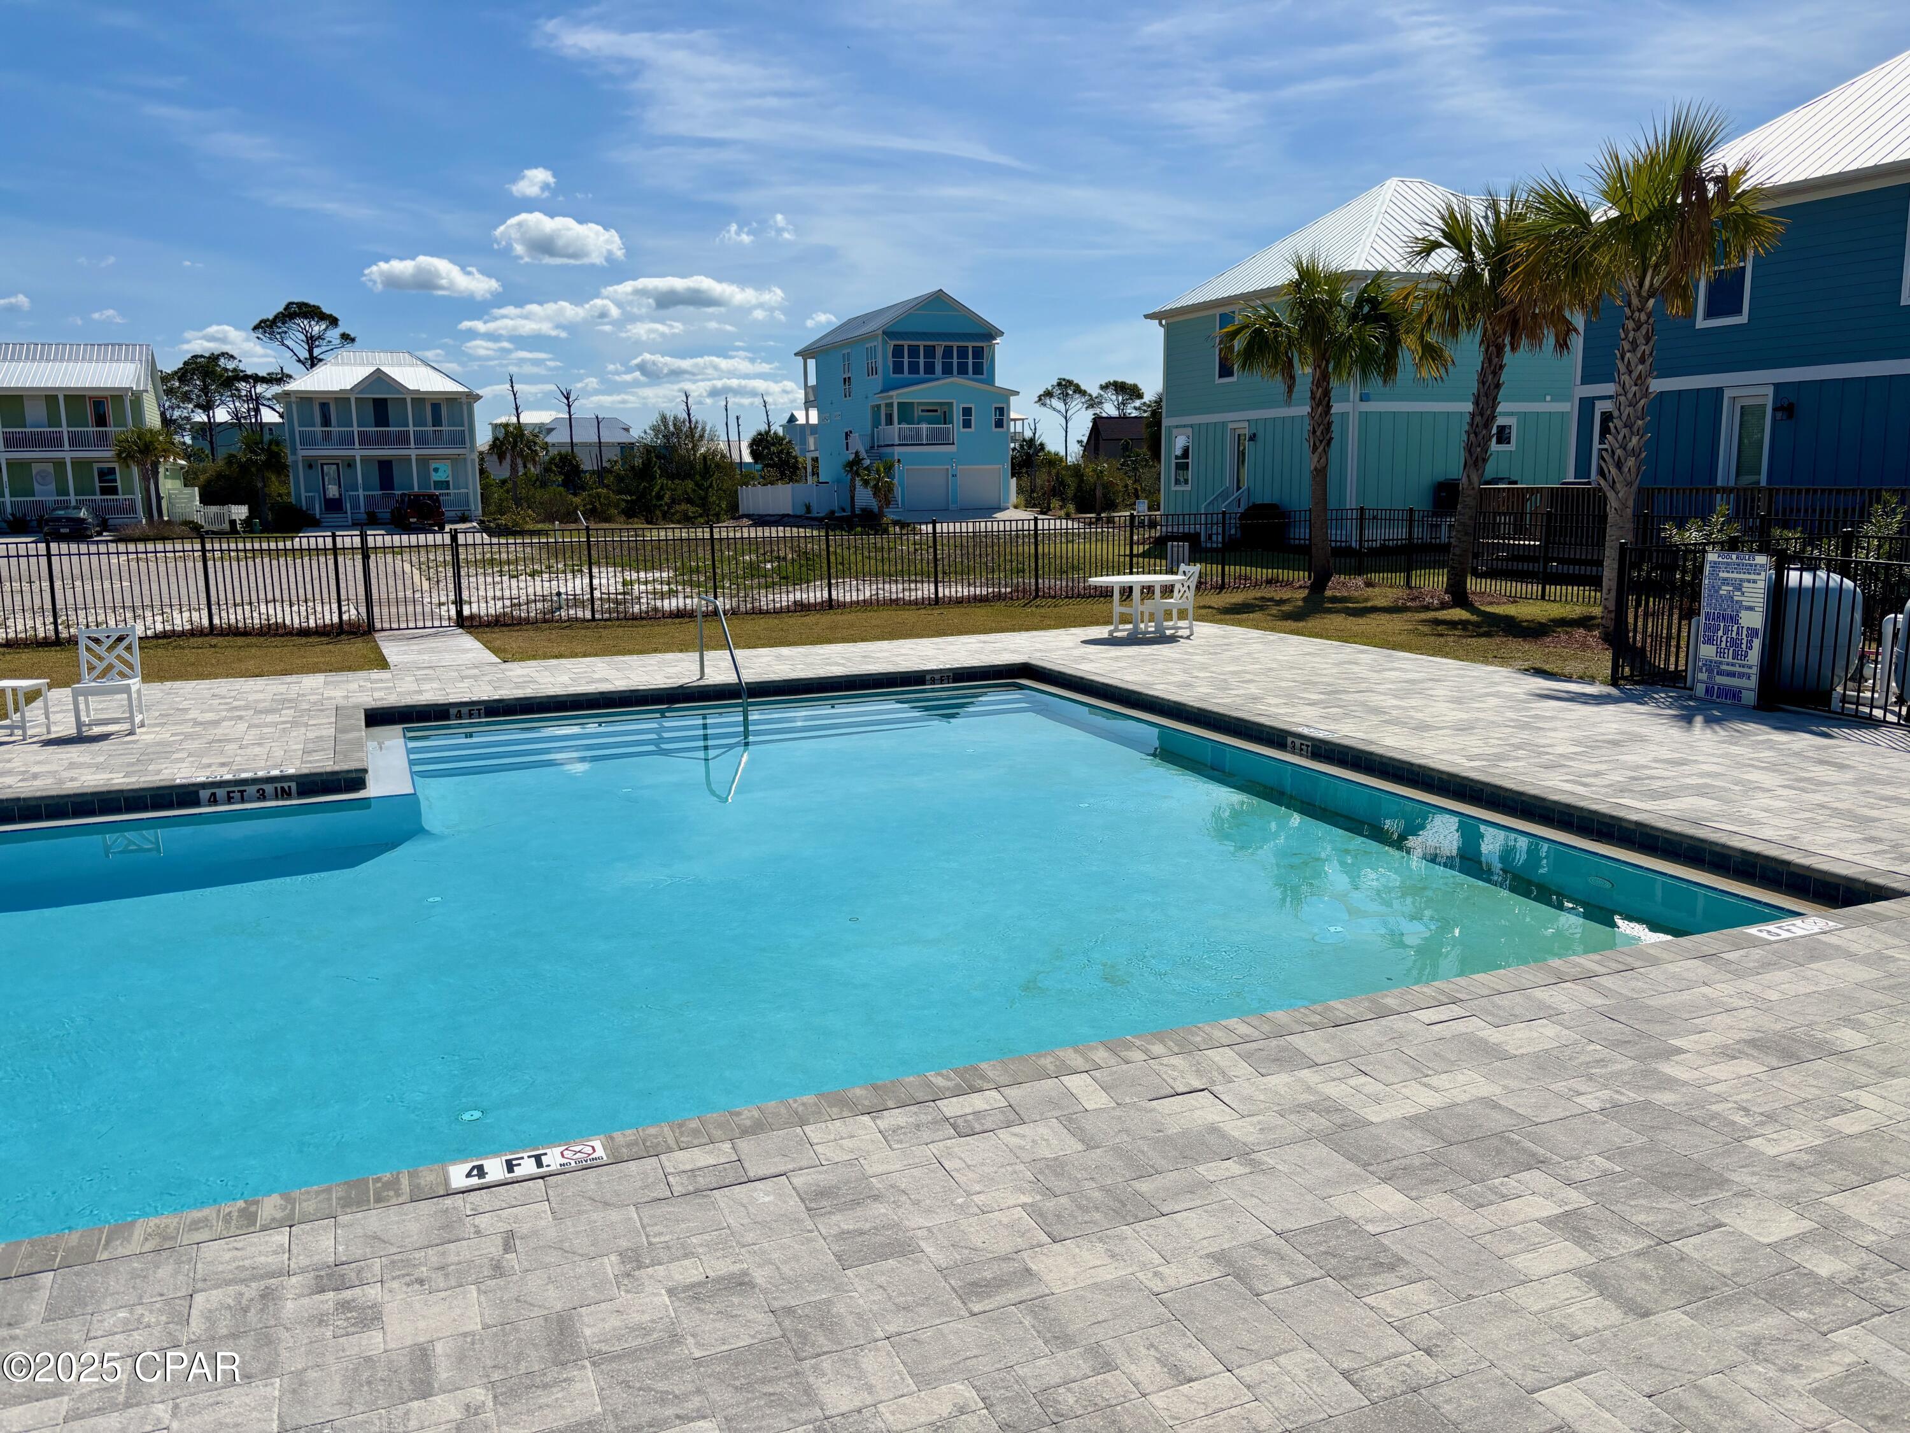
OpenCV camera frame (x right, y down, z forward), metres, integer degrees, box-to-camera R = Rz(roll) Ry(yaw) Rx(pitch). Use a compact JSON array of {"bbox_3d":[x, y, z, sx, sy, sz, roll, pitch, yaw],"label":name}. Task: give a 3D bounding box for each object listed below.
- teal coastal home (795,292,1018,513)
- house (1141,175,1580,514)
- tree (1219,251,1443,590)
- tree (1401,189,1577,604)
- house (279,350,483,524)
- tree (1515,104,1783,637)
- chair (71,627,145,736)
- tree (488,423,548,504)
[{"bbox_3d":[-3.506,-19.780,91.713,8.505,12.758,19.425,-5,10,-21],"label":"teal coastal home"},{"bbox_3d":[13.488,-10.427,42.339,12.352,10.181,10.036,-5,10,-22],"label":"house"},{"bbox_3d":[6.449,-4.937,24.415,3.886,5.633,3.886,-5,10,-22],"label":"tree"},{"bbox_3d":[8.177,-4.797,21.783,2.787,6.159,2.787,-5,10,-22],"label":"tree"},{"bbox_3d":[-30.796,-15.145,77.311,10.152,9.078,11.173,-5,10,-21],"label":"house"},{"bbox_3d":[8.370,-4.102,17.296,3.238,6.255,3.238,-5,10,-22],"label":"tree"},{"bbox_3d":[-7.396,-0.308,12.516,0.460,0.900,0.520,-5,10,-20],"label":"chair"},{"bbox_3d":[-23.747,-13.421,77.788,3.236,4.857,3.236,-5,10,-22],"label":"tree"}]

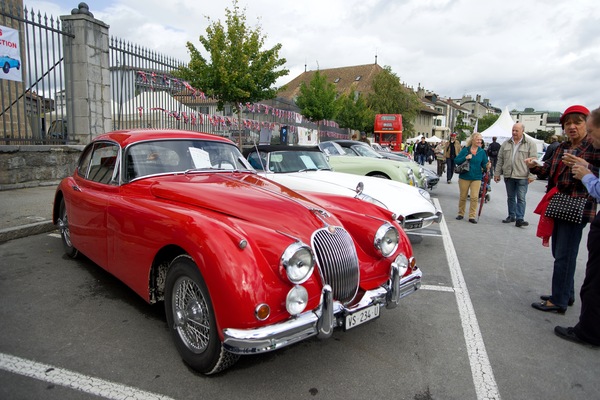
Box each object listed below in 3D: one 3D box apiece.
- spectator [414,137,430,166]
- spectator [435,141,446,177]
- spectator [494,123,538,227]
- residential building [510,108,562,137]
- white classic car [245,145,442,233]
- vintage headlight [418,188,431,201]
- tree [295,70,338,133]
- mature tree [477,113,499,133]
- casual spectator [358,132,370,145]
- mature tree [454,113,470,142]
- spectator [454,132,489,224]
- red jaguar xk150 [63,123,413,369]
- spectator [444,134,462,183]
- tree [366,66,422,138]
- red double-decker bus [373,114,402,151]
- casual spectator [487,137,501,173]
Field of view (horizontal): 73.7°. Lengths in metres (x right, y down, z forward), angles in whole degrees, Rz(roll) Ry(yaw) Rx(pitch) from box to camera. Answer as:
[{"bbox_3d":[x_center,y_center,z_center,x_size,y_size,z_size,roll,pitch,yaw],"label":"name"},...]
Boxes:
[{"bbox_3d":[6.064,-2.237,19.800,0.540,1.730,0.400,5,10,18],"label":"spectator"},{"bbox_3d":[6.054,-1.772,17.200,0.500,1.580,0.400,6,10,24],"label":"spectator"},{"bbox_3d":[3.933,-0.459,7.200,0.620,1.770,0.450,8,11,34],"label":"spectator"},{"bbox_3d":[82.775,-24.358,140.000,19.500,15.500,13.000,9,11,35],"label":"residential building"},{"bbox_3d":[0.084,-0.239,6.410,1.660,1.220,4.450,-5,12,-39],"label":"white classic car"},{"bbox_3d":[1.797,-0.072,5.750,0.180,0.180,0.180,-6,12,-44],"label":"vintage headlight"},{"bbox_3d":[0.850,-4.506,21.547,2.365,4.757,2.365,2,9,0],"label":"tree"},{"bbox_3d":[49.612,-17.767,105.000,7.000,10.200,7.000,5,9,16],"label":"mature tree"},{"bbox_3d":[2.405,-1.677,14.800,0.520,1.730,0.380,4,9,10],"label":"casual spectator"},{"bbox_3d":[34.744,-14.236,85.000,4.200,8.000,4.200,5,9,16],"label":"mature tree"},{"bbox_3d":[3.133,-0.437,7.350,0.620,1.620,0.420,4,9,7],"label":"spectator"},{"bbox_3d":[-1.125,0.038,3.832,1.640,1.400,4.470,-6,13,-43],"label":"red jaguar xk150"},{"bbox_3d":[5.411,-1.470,14.100,0.540,1.750,0.420,5,10,19],"label":"spectator"},{"bbox_3d":[11.843,-11.589,50.695,7.020,10.252,7.020,2,9,0],"label":"tree"},{"bbox_3d":[10.091,-7.354,45.100,2.500,4.380,8.400,5,9,14],"label":"red double-decker bus"},{"bbox_3d":[8.099,-1.728,16.700,0.540,1.760,0.360,4,9,12],"label":"casual spectator"}]

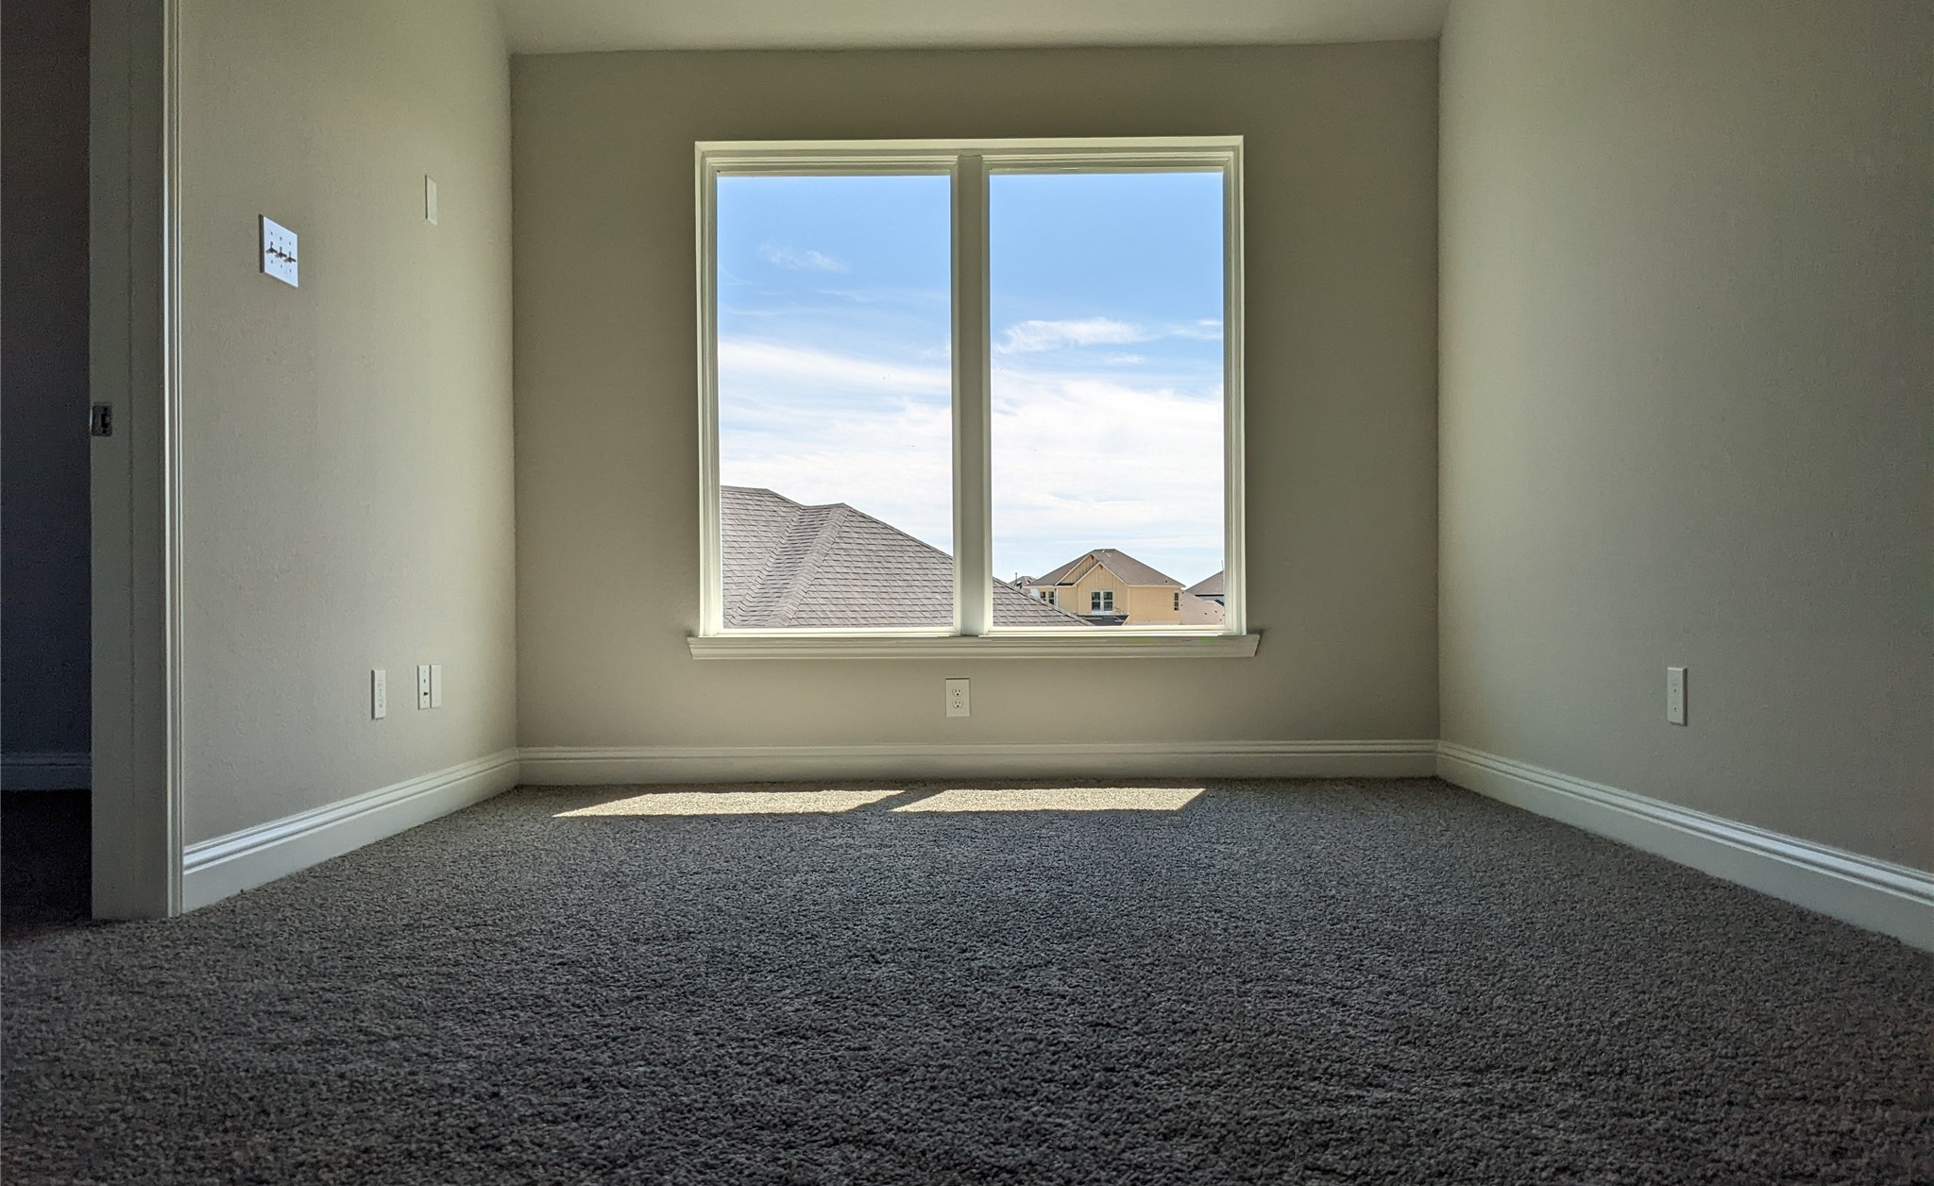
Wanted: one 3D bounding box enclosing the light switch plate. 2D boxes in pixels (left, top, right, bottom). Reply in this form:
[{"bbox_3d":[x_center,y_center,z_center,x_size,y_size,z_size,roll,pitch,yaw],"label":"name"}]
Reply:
[{"bbox_3d":[-1.498,-0.746,3.314,0.016,0.119,0.164,0,-1,0],"label":"light switch plate"}]

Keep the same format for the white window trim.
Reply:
[{"bbox_3d":[0.017,-0.642,5.001,1.870,1.720,0.100,0,-1,0],"label":"white window trim"}]

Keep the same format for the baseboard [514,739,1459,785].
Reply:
[{"bbox_3d":[0.040,0.557,4.960,3.053,0.121,0.018,0,-1,0],"label":"baseboard"}]

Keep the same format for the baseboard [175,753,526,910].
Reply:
[{"bbox_3d":[-1.482,0.559,3.927,0.018,0.121,2.098,0,-1,0],"label":"baseboard"}]

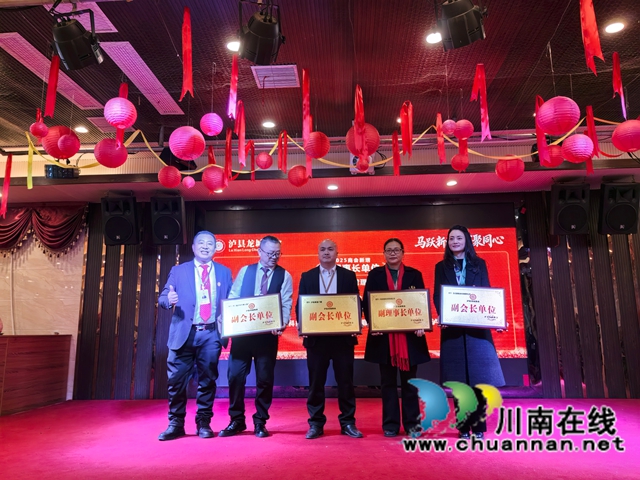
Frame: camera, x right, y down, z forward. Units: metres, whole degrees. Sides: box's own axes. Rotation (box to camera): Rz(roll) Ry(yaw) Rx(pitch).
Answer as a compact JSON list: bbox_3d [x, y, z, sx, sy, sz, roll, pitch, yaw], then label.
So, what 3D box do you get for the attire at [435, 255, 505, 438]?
[{"bbox_3d":[1.208,0.834,4.102,0.560,1.424,0.370,-3,-12,11],"label":"attire"}]

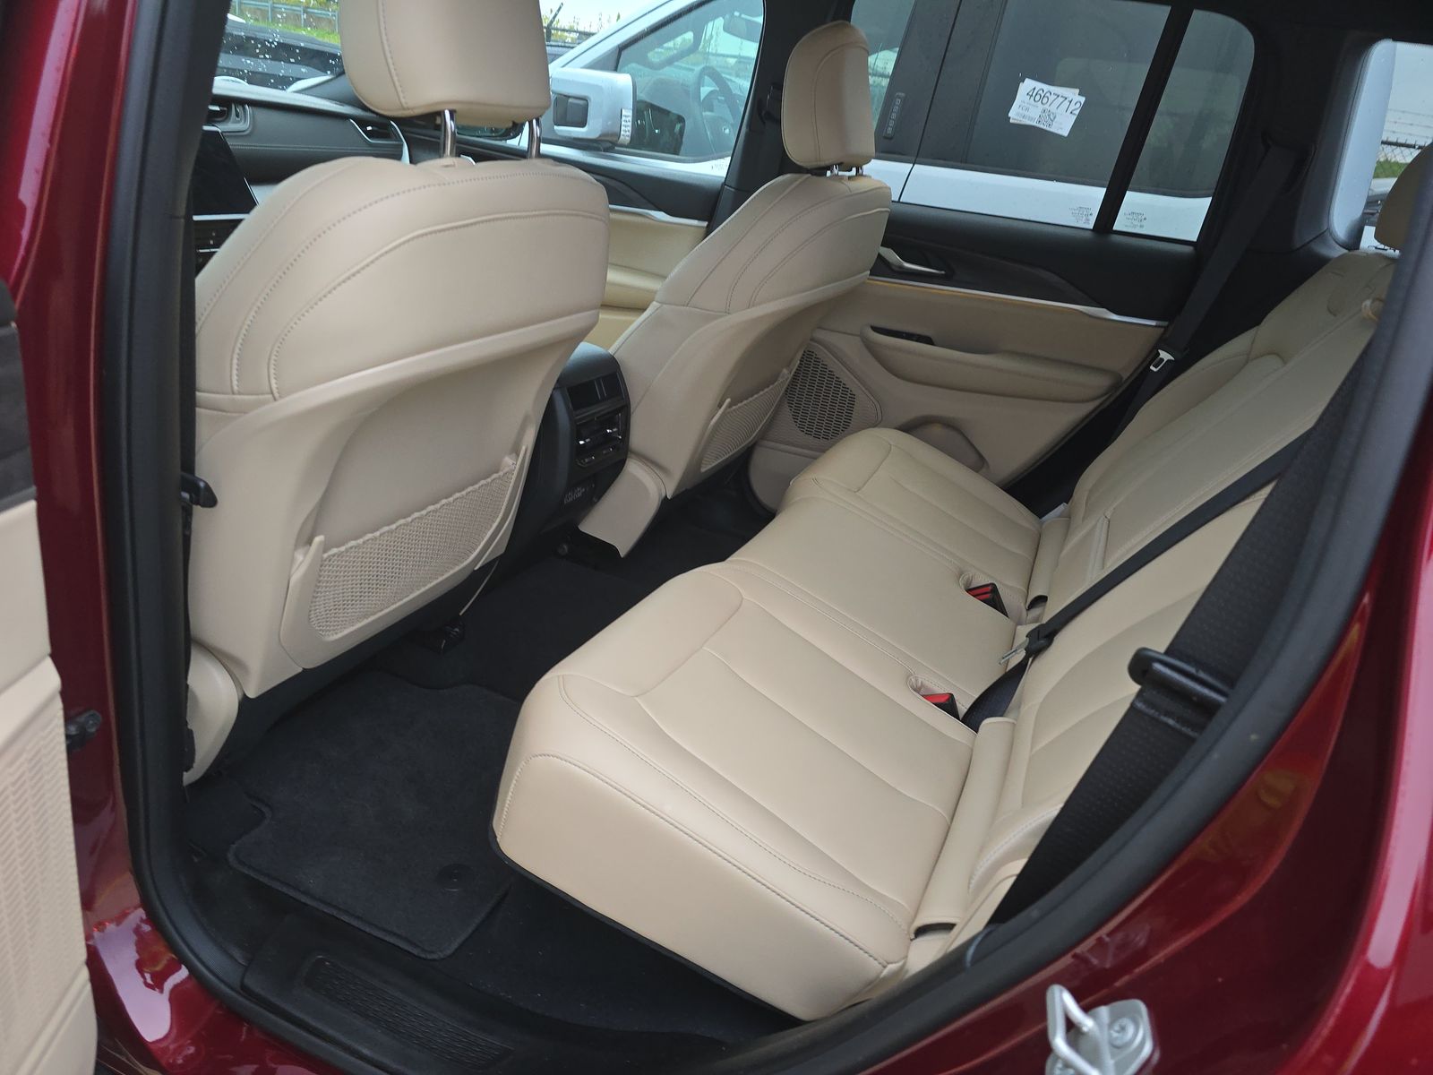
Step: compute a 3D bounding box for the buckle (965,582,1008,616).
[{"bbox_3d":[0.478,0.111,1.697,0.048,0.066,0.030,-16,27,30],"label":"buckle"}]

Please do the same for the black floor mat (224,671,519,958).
[{"bbox_3d":[-0.450,0.353,1.409,0.490,0.025,0.490,14,25,20],"label":"black floor mat"}]

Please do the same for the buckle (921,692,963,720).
[{"bbox_3d":[0.320,0.245,1.340,0.048,0.066,0.030,-10,23,28],"label":"buckle"}]

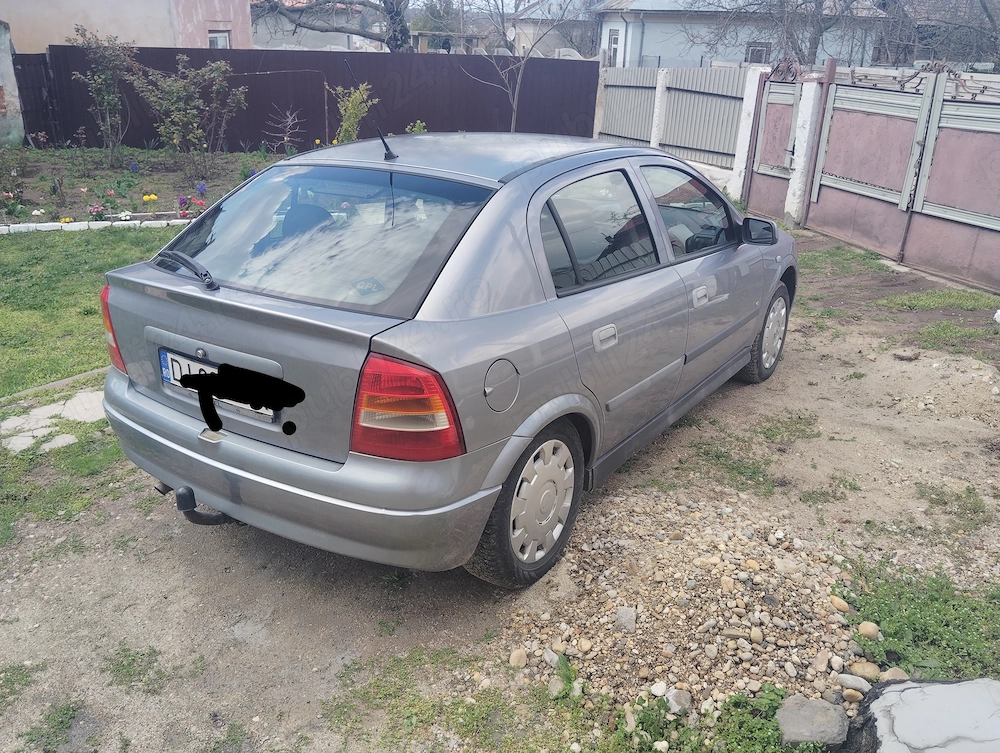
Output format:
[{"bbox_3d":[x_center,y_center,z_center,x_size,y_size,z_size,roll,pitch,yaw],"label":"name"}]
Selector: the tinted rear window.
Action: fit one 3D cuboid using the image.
[{"bbox_3d":[-0.601,-0.490,2.615,1.176,0.095,0.708,14,51,31],"label":"tinted rear window"}]

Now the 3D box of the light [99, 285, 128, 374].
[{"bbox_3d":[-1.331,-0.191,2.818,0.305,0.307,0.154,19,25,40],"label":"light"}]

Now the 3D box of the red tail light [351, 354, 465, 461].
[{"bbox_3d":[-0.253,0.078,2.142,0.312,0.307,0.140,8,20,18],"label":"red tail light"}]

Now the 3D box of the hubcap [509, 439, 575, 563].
[{"bbox_3d":[0.141,0.408,2.646,0.050,0.413,0.413,14,22,31],"label":"hubcap"}]

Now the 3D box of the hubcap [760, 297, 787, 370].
[{"bbox_3d":[1.593,-0.253,4.707,0.050,0.413,0.413,14,22,31],"label":"hubcap"}]

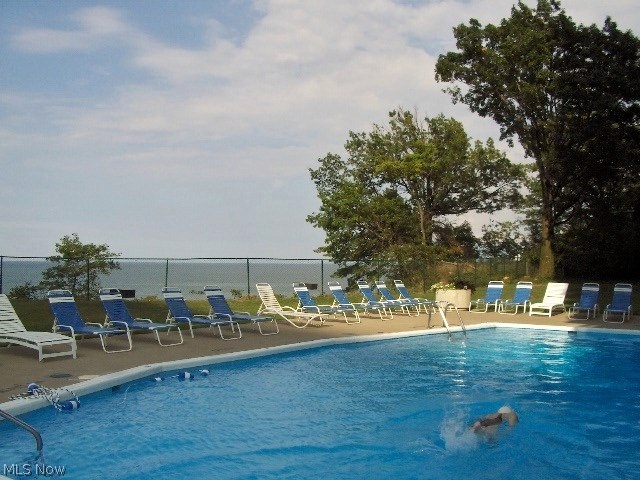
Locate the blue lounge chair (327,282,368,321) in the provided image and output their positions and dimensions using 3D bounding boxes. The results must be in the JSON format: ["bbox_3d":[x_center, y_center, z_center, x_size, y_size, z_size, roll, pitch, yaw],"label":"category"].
[{"bbox_3d":[1.118,1.691,18.104,1.930,0.960,0.620,-1,-3,42],"label":"blue lounge chair"}]

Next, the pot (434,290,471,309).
[{"bbox_3d":[4.880,2.149,23.488,1.240,0.730,1.150,0,-2,10],"label":"pot"}]

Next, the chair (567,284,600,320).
[{"bbox_3d":[8.323,1.914,20.291,0.645,1.030,2.060,-1,-3,33],"label":"chair"}]

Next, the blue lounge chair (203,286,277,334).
[{"bbox_3d":[-1.774,1.534,14.356,1.930,0.960,0.620,-1,-3,41],"label":"blue lounge chair"}]

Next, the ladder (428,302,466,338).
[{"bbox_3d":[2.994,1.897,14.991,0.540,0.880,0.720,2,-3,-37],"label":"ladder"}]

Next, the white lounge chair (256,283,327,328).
[{"bbox_3d":[-0.720,1.578,15.645,1.920,0.980,0.590,-1,-3,40],"label":"white lounge chair"}]

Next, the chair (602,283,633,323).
[{"bbox_3d":[9.046,1.895,19.586,0.645,1.030,2.060,-1,-3,33],"label":"chair"}]

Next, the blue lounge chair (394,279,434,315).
[{"bbox_3d":[3.600,1.962,22.823,2.060,1.030,0.645,-1,-3,42],"label":"blue lounge chair"}]

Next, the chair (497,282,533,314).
[{"bbox_3d":[6.728,1.965,22.088,0.645,1.030,2.060,-1,-3,33],"label":"chair"}]

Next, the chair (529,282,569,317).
[{"bbox_3d":[7.525,1.950,21.195,0.670,1.010,2.050,-1,-3,34],"label":"chair"}]

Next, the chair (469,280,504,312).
[{"bbox_3d":[5.842,1.973,22.529,0.645,1.030,2.060,-1,-3,33],"label":"chair"}]

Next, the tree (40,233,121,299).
[{"bbox_3d":[-9.993,1.085,27.000,3.200,2.800,2.900,1,-2,-20],"label":"tree"}]

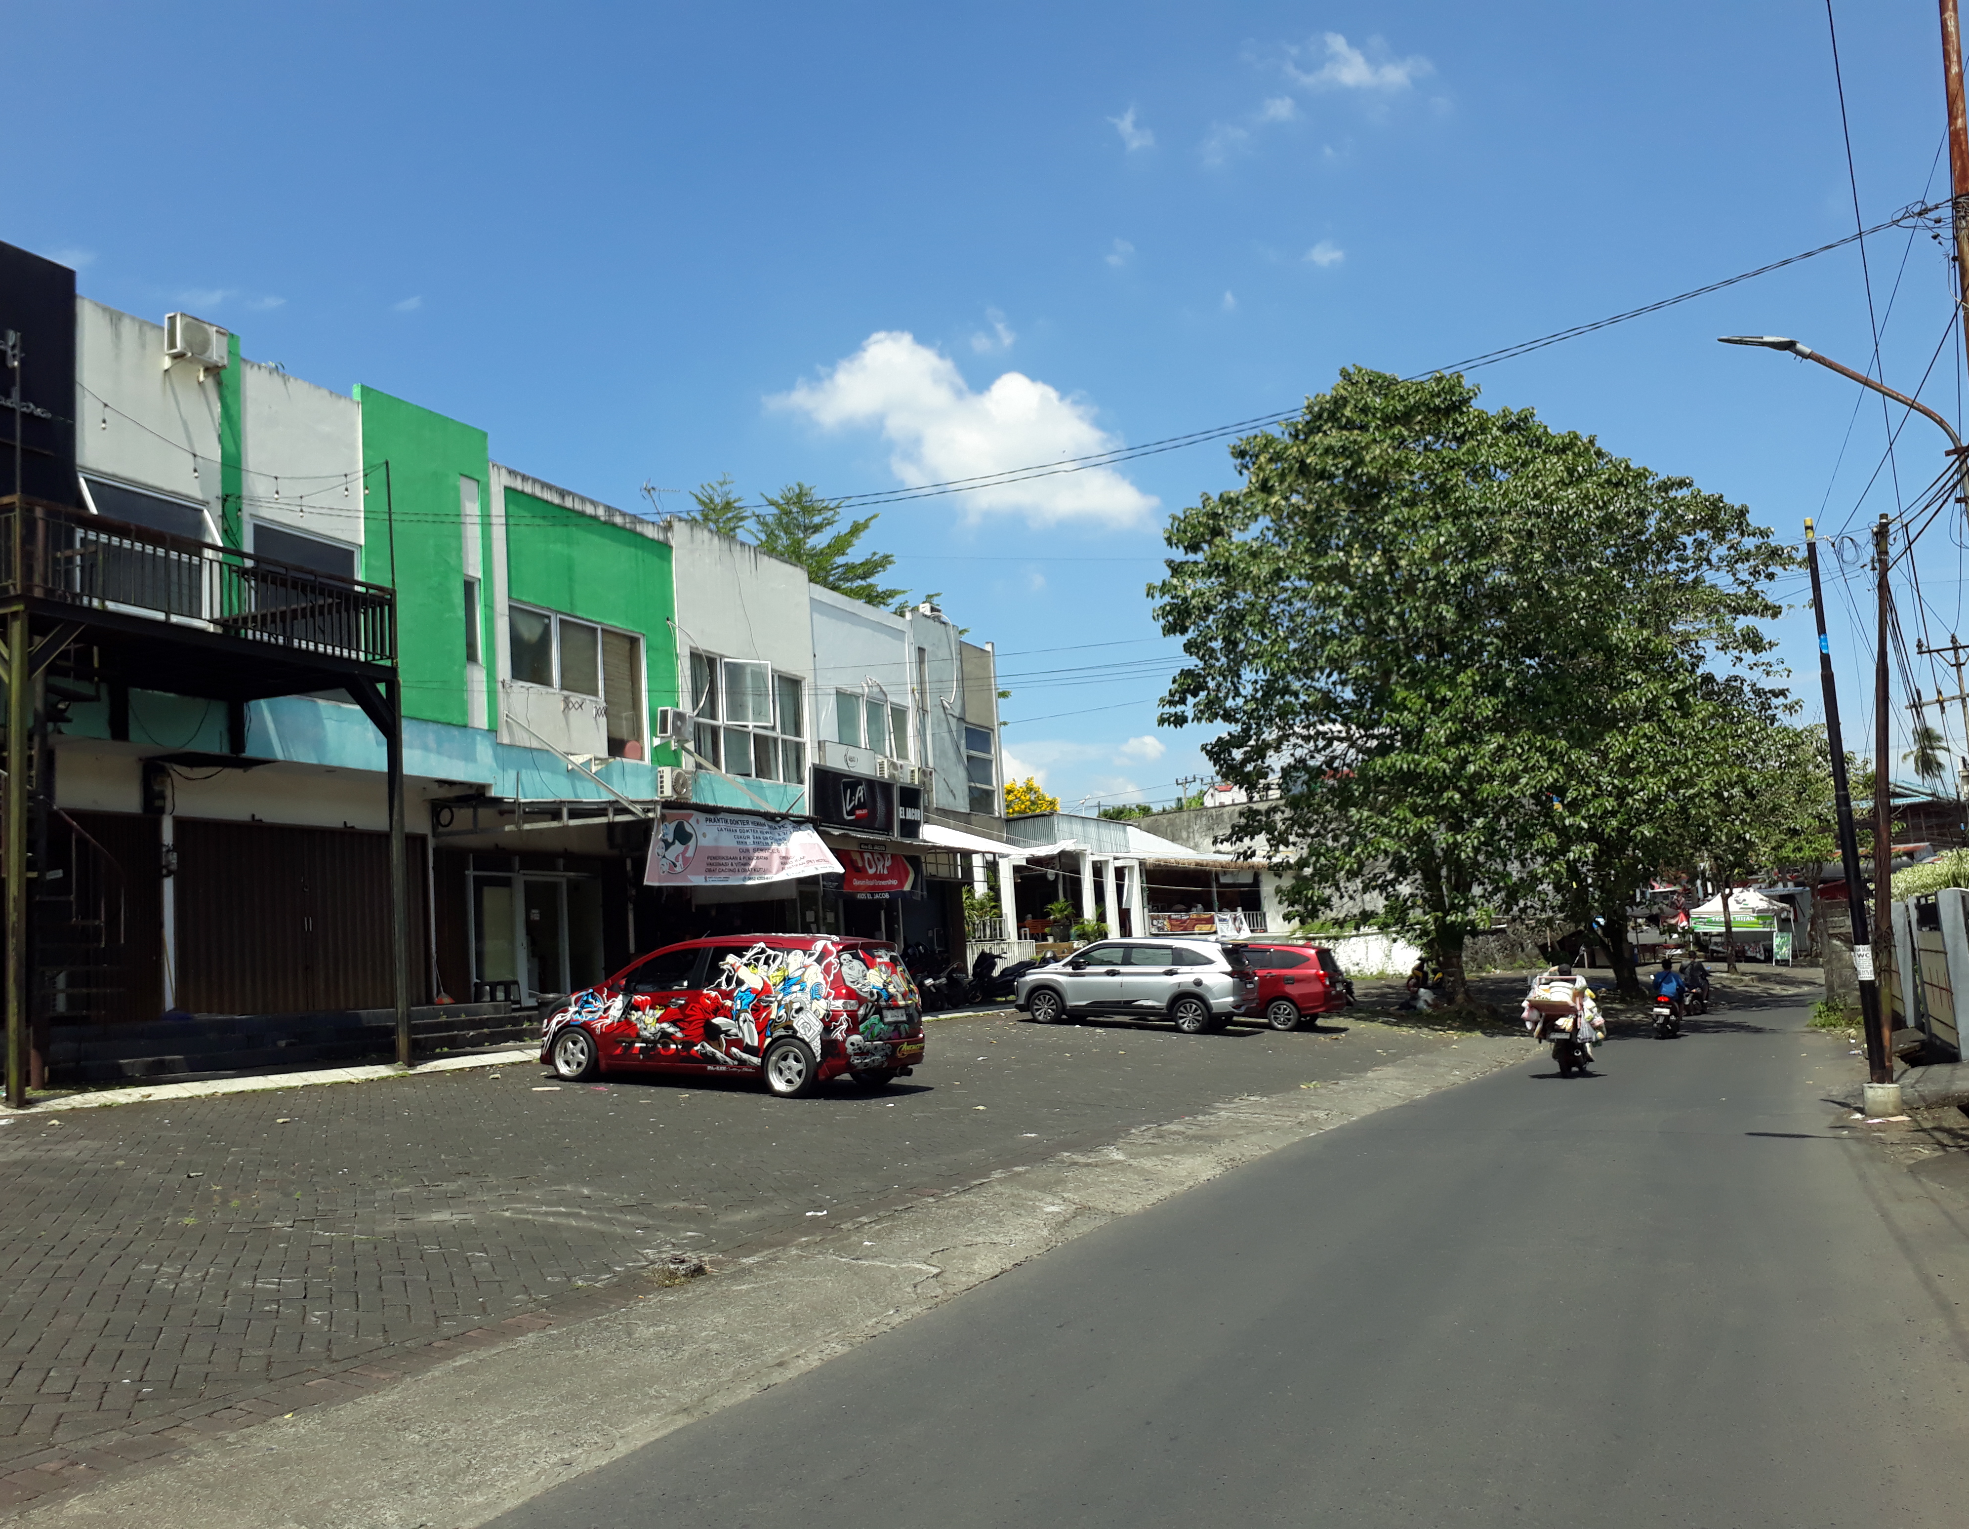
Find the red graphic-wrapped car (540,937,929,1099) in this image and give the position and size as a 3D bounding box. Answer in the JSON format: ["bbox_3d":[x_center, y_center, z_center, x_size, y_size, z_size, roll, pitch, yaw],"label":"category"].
[{"bbox_3d":[-2.750,2.620,17.050,4.250,1.570,1.700,-1,-6,23],"label":"red graphic-wrapped car"}]

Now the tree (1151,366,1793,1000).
[{"bbox_3d":[13.100,-2.100,43.000,16.600,17.200,15.000,-5,-7,17],"label":"tree"}]

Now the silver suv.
[{"bbox_3d":[2.830,4.090,29.900,4.470,1.680,1.760,-1,-6,21],"label":"silver suv"}]

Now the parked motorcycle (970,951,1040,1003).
[{"bbox_3d":[0.680,4.470,33.400,1.930,1.120,0.750,-2,-6,16],"label":"parked motorcycle"}]

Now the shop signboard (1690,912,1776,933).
[{"bbox_3d":[27.800,5.850,59.000,2.950,0.700,0.080,-8,-8,35],"label":"shop signboard"}]

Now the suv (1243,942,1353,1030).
[{"bbox_3d":[4.950,4.330,31.200,4.100,1.600,1.670,-2,-6,28],"label":"suv"}]

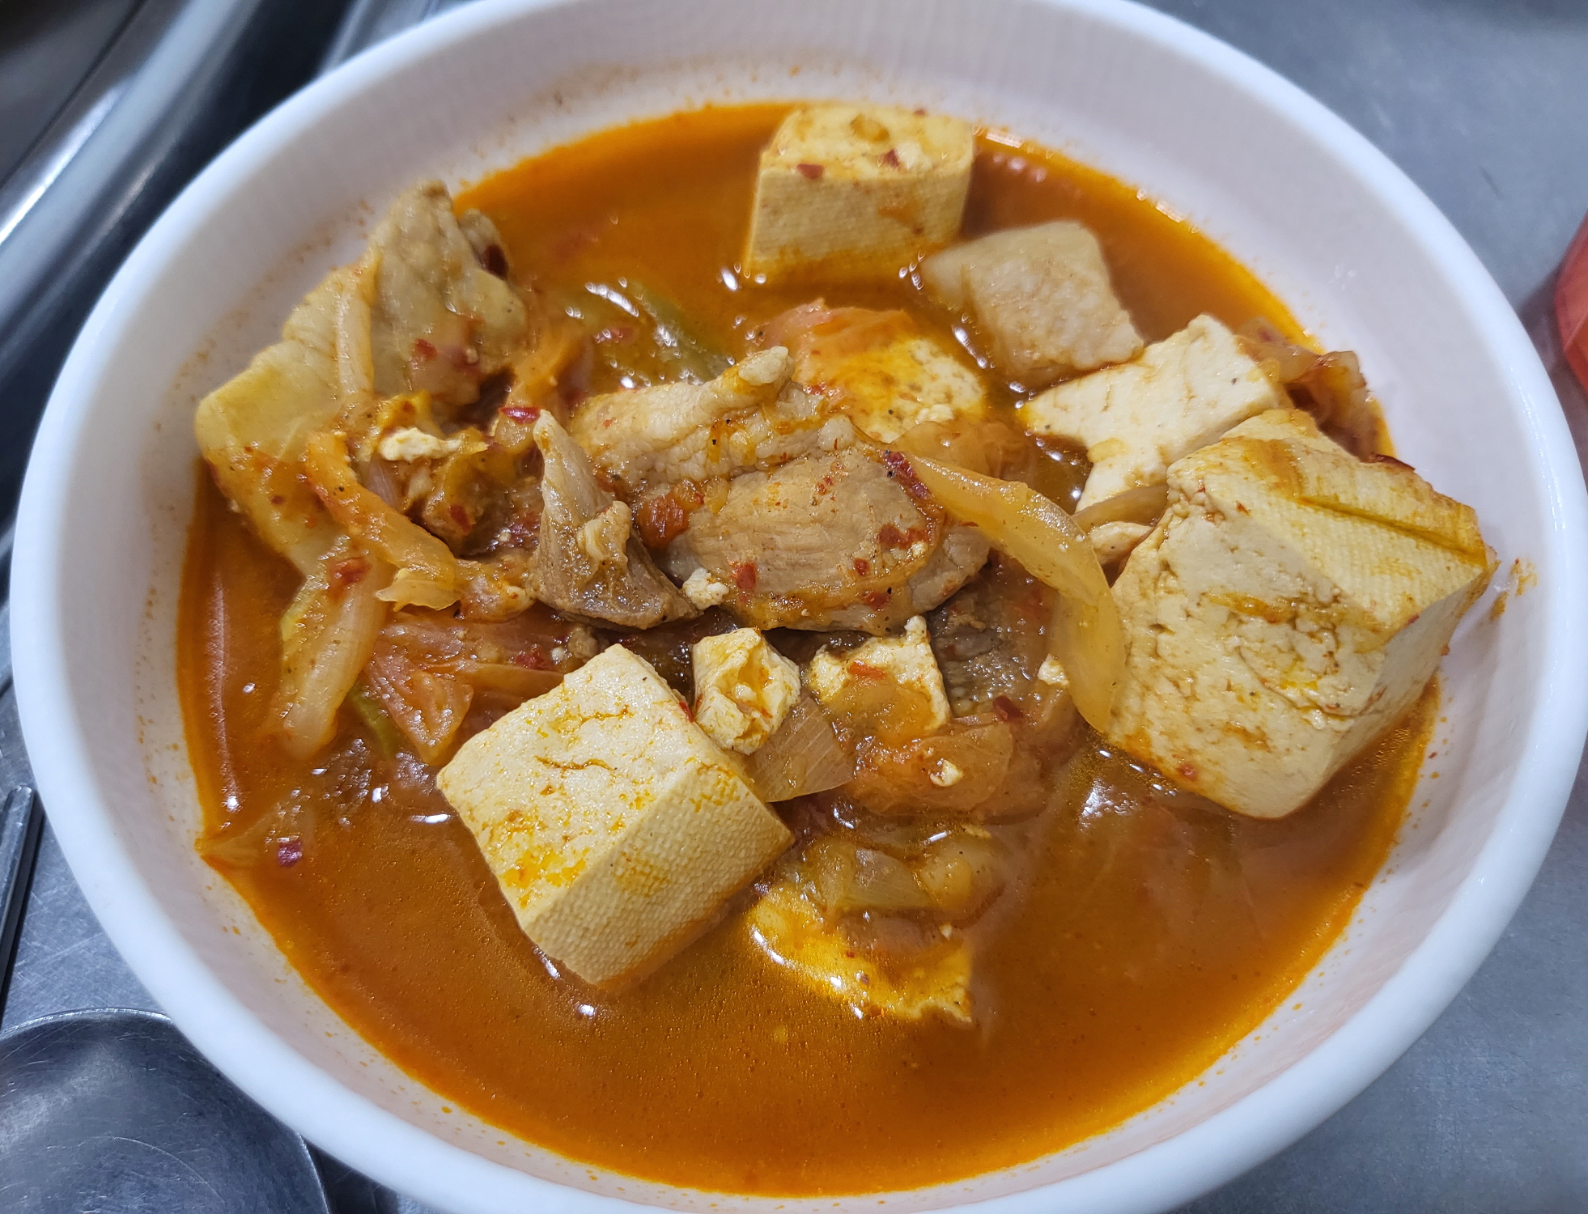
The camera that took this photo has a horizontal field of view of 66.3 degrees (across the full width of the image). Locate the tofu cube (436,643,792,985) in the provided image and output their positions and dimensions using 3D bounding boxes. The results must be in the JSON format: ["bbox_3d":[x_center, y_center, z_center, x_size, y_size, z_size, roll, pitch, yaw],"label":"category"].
[{"bbox_3d":[-0.024,0.033,0.178,0.032,0.032,0.034,-42,41,-8],"label":"tofu cube"}]

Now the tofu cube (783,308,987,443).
[{"bbox_3d":[0.016,-0.034,0.216,0.026,0.022,0.023,-26,65,-13],"label":"tofu cube"}]

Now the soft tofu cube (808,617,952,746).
[{"bbox_3d":[0.013,0.011,0.178,0.018,0.013,0.015,-15,63,-8],"label":"soft tofu cube"}]

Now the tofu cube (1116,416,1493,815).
[{"bbox_3d":[0.073,0.001,0.176,0.025,0.039,0.036,-24,51,-20],"label":"tofu cube"}]

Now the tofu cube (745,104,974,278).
[{"bbox_3d":[0.013,-0.073,0.231,0.036,0.030,0.030,7,39,7],"label":"tofu cube"}]

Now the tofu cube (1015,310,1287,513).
[{"bbox_3d":[0.059,-0.029,0.209,0.036,0.025,0.021,-24,64,-3],"label":"tofu cube"}]

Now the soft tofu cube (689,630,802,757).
[{"bbox_3d":[-0.007,0.013,0.176,0.013,0.013,0.013,-26,65,-13],"label":"soft tofu cube"}]

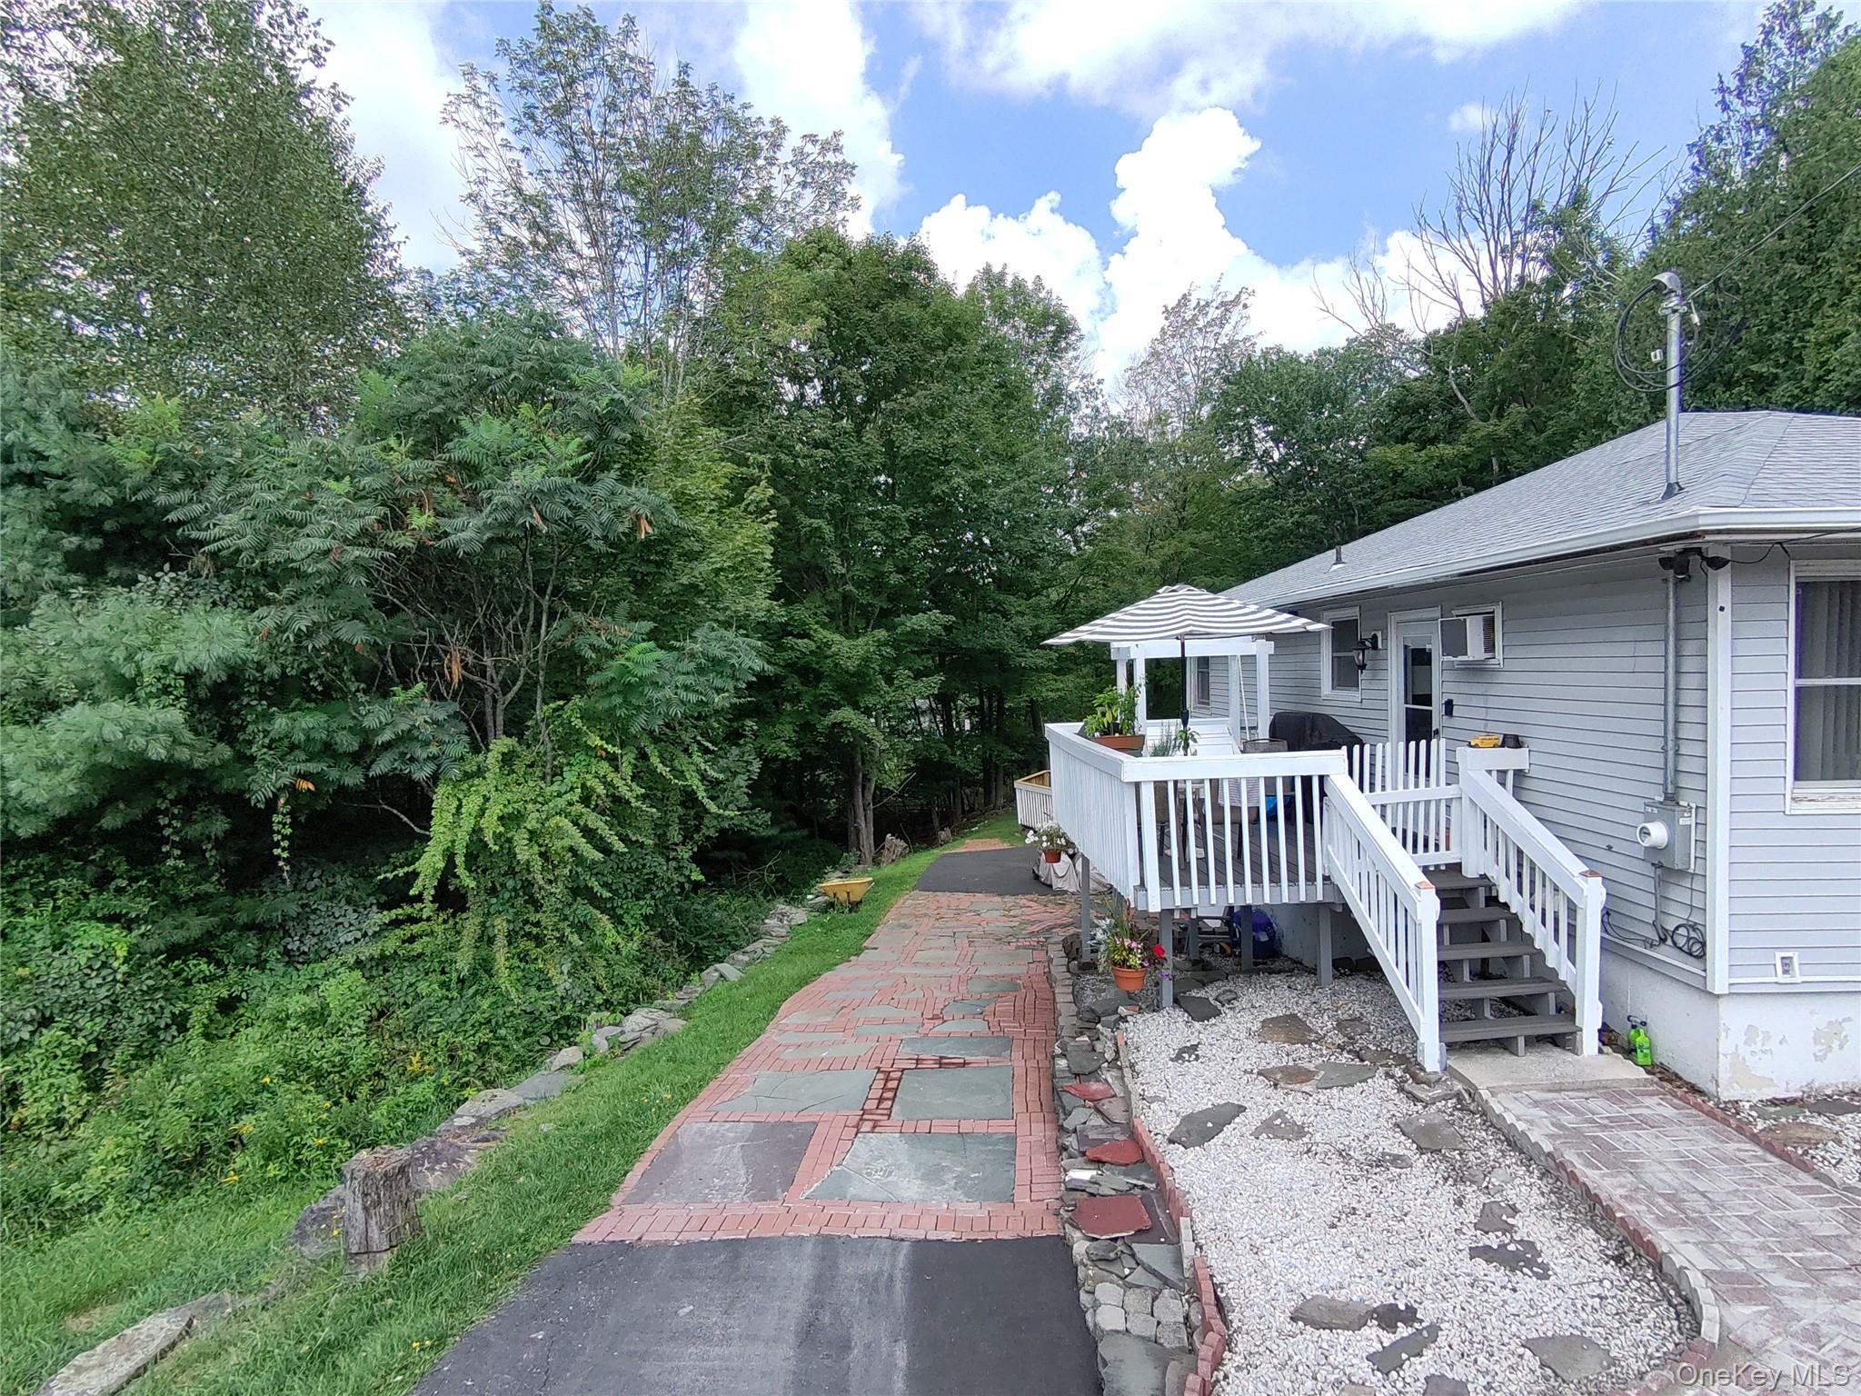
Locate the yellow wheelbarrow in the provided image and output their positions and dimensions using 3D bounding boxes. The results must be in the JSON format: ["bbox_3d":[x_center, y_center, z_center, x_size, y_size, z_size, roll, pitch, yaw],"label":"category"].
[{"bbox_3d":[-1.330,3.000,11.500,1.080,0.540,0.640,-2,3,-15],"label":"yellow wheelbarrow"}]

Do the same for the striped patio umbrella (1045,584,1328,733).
[{"bbox_3d":[2.350,0.200,6.950,2.600,2.450,2.600,-1,2,0],"label":"striped patio umbrella"}]

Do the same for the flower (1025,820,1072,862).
[{"bbox_3d":[1.940,2.390,12.500,0.660,0.680,0.640,-1,2,0],"label":"flower"}]

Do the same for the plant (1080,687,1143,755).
[{"bbox_3d":[1.910,0.230,7.950,0.600,0.690,0.360,-1,2,0],"label":"plant"}]

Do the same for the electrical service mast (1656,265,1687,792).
[{"bbox_3d":[4.750,-1.050,4.830,0.180,3.380,0.130,-1,2,0],"label":"electrical service mast"}]

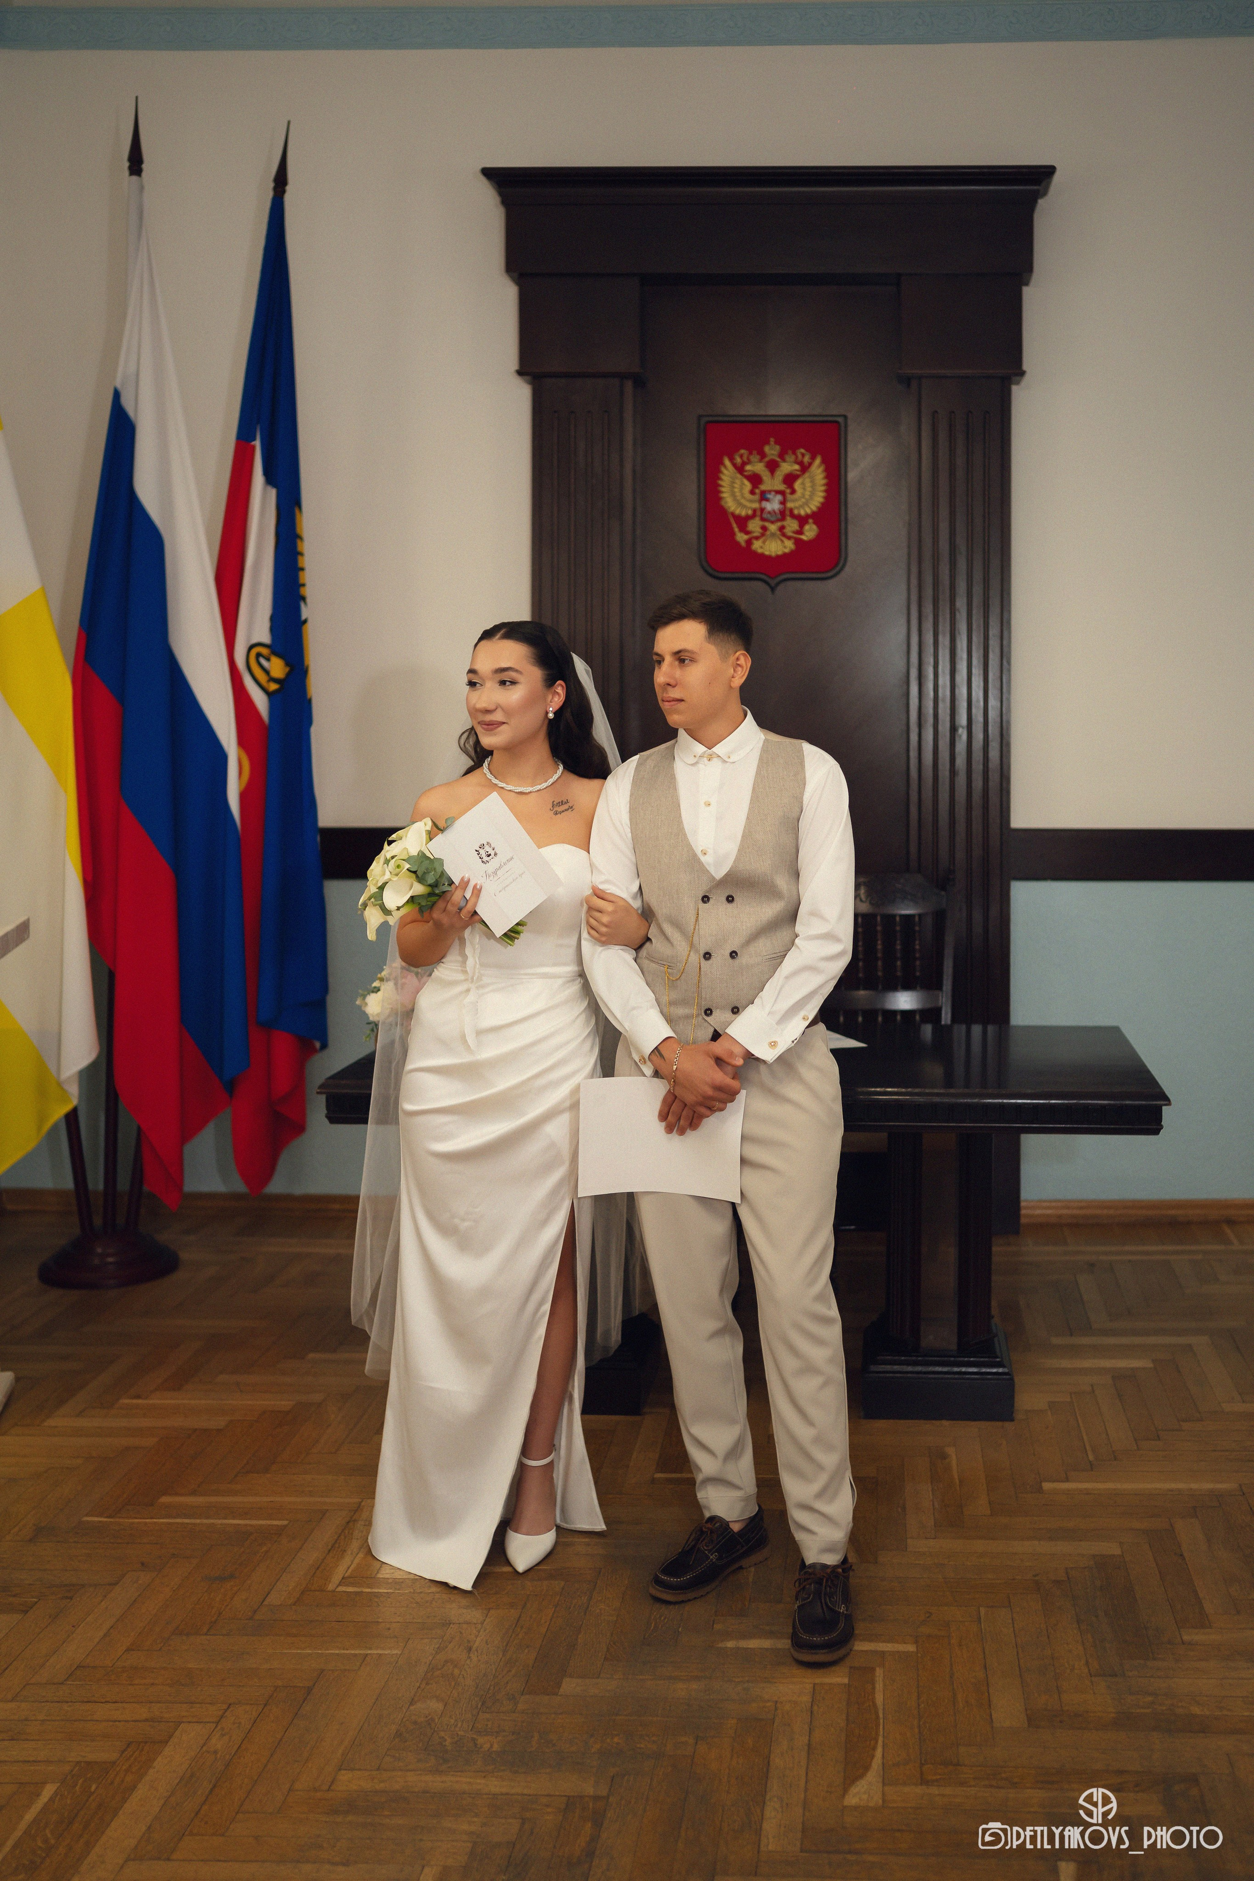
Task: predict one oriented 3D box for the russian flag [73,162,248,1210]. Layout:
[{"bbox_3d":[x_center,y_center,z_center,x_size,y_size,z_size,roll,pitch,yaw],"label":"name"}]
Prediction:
[{"bbox_3d":[-1.329,-0.725,5.200,0.440,2.880,0.300,0,6,5],"label":"russian flag"}]

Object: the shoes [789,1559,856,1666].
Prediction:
[{"bbox_3d":[0.346,1.156,3.240,0.112,0.105,0.290,1,6,6],"label":"shoes"}]

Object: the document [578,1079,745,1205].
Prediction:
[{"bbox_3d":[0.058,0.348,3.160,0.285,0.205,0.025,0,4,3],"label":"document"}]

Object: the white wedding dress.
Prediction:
[{"bbox_3d":[-0.268,0.495,3.460,0.430,1.360,0.400,1,4,9],"label":"white wedding dress"}]

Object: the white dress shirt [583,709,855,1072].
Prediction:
[{"bbox_3d":[0.164,-0.088,3.270,0.475,0.650,0.350,0,4,6],"label":"white dress shirt"}]

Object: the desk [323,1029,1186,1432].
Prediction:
[{"bbox_3d":[0.280,0.655,4.430,1.840,0.770,0.900,0,4,5],"label":"desk"}]

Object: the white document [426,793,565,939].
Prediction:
[{"bbox_3d":[-0.230,-0.134,3.240,0.150,0.205,0.012,-37,2,0],"label":"white document"}]

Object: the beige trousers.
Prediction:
[{"bbox_3d":[0.192,0.624,3.230,0.390,0.940,0.290,1,6,14],"label":"beige trousers"}]

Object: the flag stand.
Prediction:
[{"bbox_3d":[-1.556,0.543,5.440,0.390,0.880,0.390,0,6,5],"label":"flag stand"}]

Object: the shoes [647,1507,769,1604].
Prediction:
[{"bbox_3d":[0.155,1.130,3.400,0.115,0.115,0.290,4,5,45],"label":"shoes"}]

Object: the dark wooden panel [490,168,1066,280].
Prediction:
[{"bbox_3d":[0.430,-2.174,5.515,1.710,0.335,0.240,0,6,5],"label":"dark wooden panel"}]

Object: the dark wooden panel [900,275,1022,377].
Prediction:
[{"bbox_3d":[1.015,-1.866,5.549,0.365,0.305,0.150,0,6,5],"label":"dark wooden panel"}]

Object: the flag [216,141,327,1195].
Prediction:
[{"bbox_3d":[-1.031,-0.799,5.300,0.320,2.900,0.270,0,6,5],"label":"flag"}]

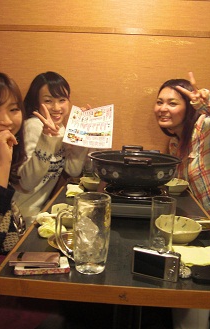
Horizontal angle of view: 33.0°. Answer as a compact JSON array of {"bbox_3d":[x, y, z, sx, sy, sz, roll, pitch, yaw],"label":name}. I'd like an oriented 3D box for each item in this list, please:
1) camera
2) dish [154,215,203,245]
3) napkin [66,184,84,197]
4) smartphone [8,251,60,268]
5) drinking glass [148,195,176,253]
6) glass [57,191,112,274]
[{"bbox_3d":[0.112,0.218,0.777,0.099,0.057,0.023,6,9,20],"label":"camera"},{"bbox_3d":[0.207,0.192,0.998,0.134,0.051,0.138,3,9,2],"label":"dish"},{"bbox_3d":[-0.125,0.112,1.500,0.078,0.030,0.110,2,9,0],"label":"napkin"},{"bbox_3d":[-0.154,0.216,0.794,0.106,0.013,0.057,2,9,-2],"label":"smartphone"},{"bbox_3d":[0.153,0.158,0.935,0.063,0.132,0.063,3,9,2],"label":"drinking glass"},{"bbox_3d":[-0.050,0.153,0.799,0.122,0.165,0.081,3,9,2],"label":"glass"}]

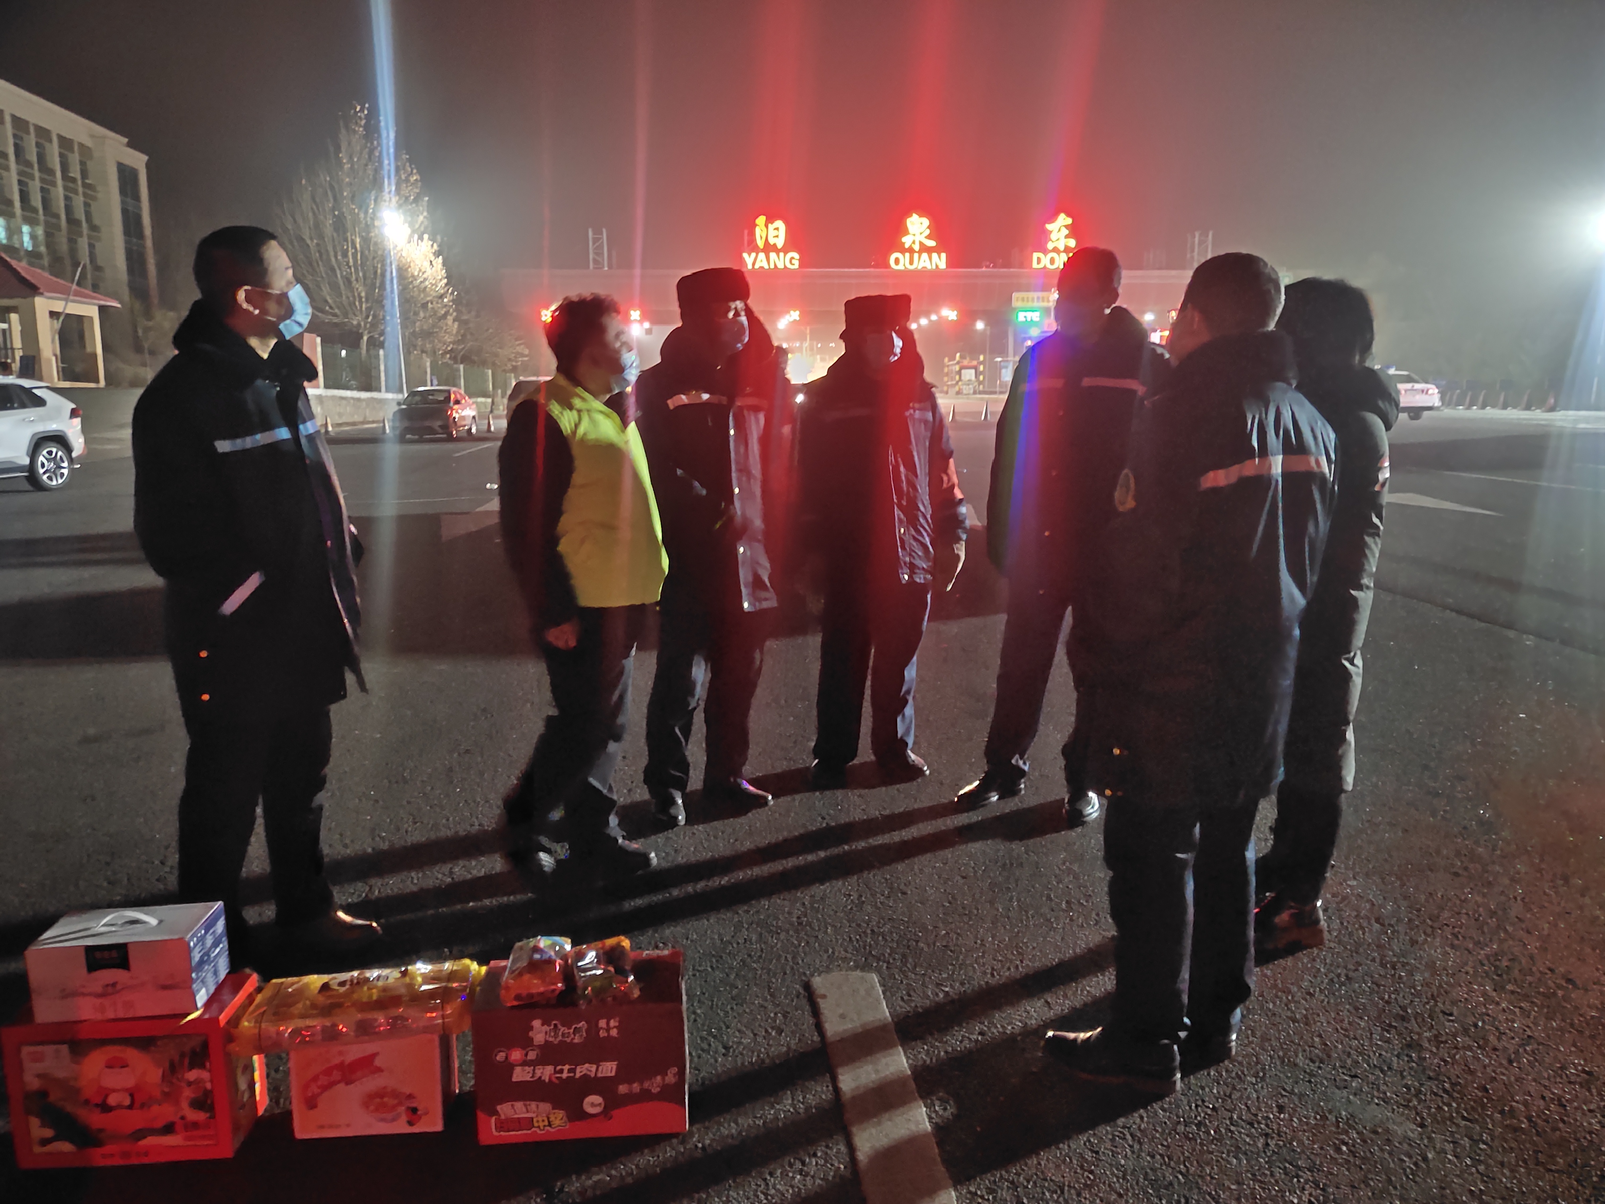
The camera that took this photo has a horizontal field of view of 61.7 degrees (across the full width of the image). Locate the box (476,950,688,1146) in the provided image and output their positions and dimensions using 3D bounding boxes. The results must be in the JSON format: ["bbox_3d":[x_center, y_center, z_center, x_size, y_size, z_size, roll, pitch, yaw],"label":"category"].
[{"bbox_3d":[-0.443,0.903,2.747,0.404,0.284,0.221,-2,10,-5],"label":"box"}]

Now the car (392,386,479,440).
[{"bbox_3d":[-11.055,-5.722,40.500,1.800,1.470,4.600,-2,10,-5],"label":"car"}]

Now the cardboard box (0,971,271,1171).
[{"bbox_3d":[-1.311,0.926,2.668,0.404,0.290,0.198,-1,10,-3],"label":"cardboard box"}]

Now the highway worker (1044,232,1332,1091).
[{"bbox_3d":[0.772,0.154,2.804,0.440,1.710,0.570,9,13,44],"label":"highway worker"}]

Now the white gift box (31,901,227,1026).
[{"bbox_3d":[-1.280,0.686,2.563,0.295,0.145,0.180,-1,9,-6],"label":"white gift box"}]

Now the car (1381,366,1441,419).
[{"bbox_3d":[17.110,-6.343,41.000,1.800,1.550,4.650,-2,10,-8],"label":"car"}]

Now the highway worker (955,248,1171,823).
[{"bbox_3d":[0.875,-0.231,4.458,0.620,1.832,0.420,4,10,25],"label":"highway worker"}]

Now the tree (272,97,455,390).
[{"bbox_3d":[-16.924,-13.724,52.000,5.900,11.010,5.600,0,9,0],"label":"tree"}]

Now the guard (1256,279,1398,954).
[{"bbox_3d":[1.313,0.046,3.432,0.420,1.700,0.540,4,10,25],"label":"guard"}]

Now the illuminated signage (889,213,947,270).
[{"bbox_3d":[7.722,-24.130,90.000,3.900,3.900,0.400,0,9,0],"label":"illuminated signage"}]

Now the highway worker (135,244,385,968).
[{"bbox_3d":[-1.389,-0.005,3.326,0.470,1.791,0.540,1,9,9],"label":"highway worker"}]

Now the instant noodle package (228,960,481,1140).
[{"bbox_3d":[-0.857,0.877,2.642,0.420,0.268,0.225,-2,9,-7],"label":"instant noodle package"}]

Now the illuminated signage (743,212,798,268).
[{"bbox_3d":[-2.059,-24.624,92.000,3.861,3.861,0.350,-2,10,-6],"label":"illuminated signage"}]

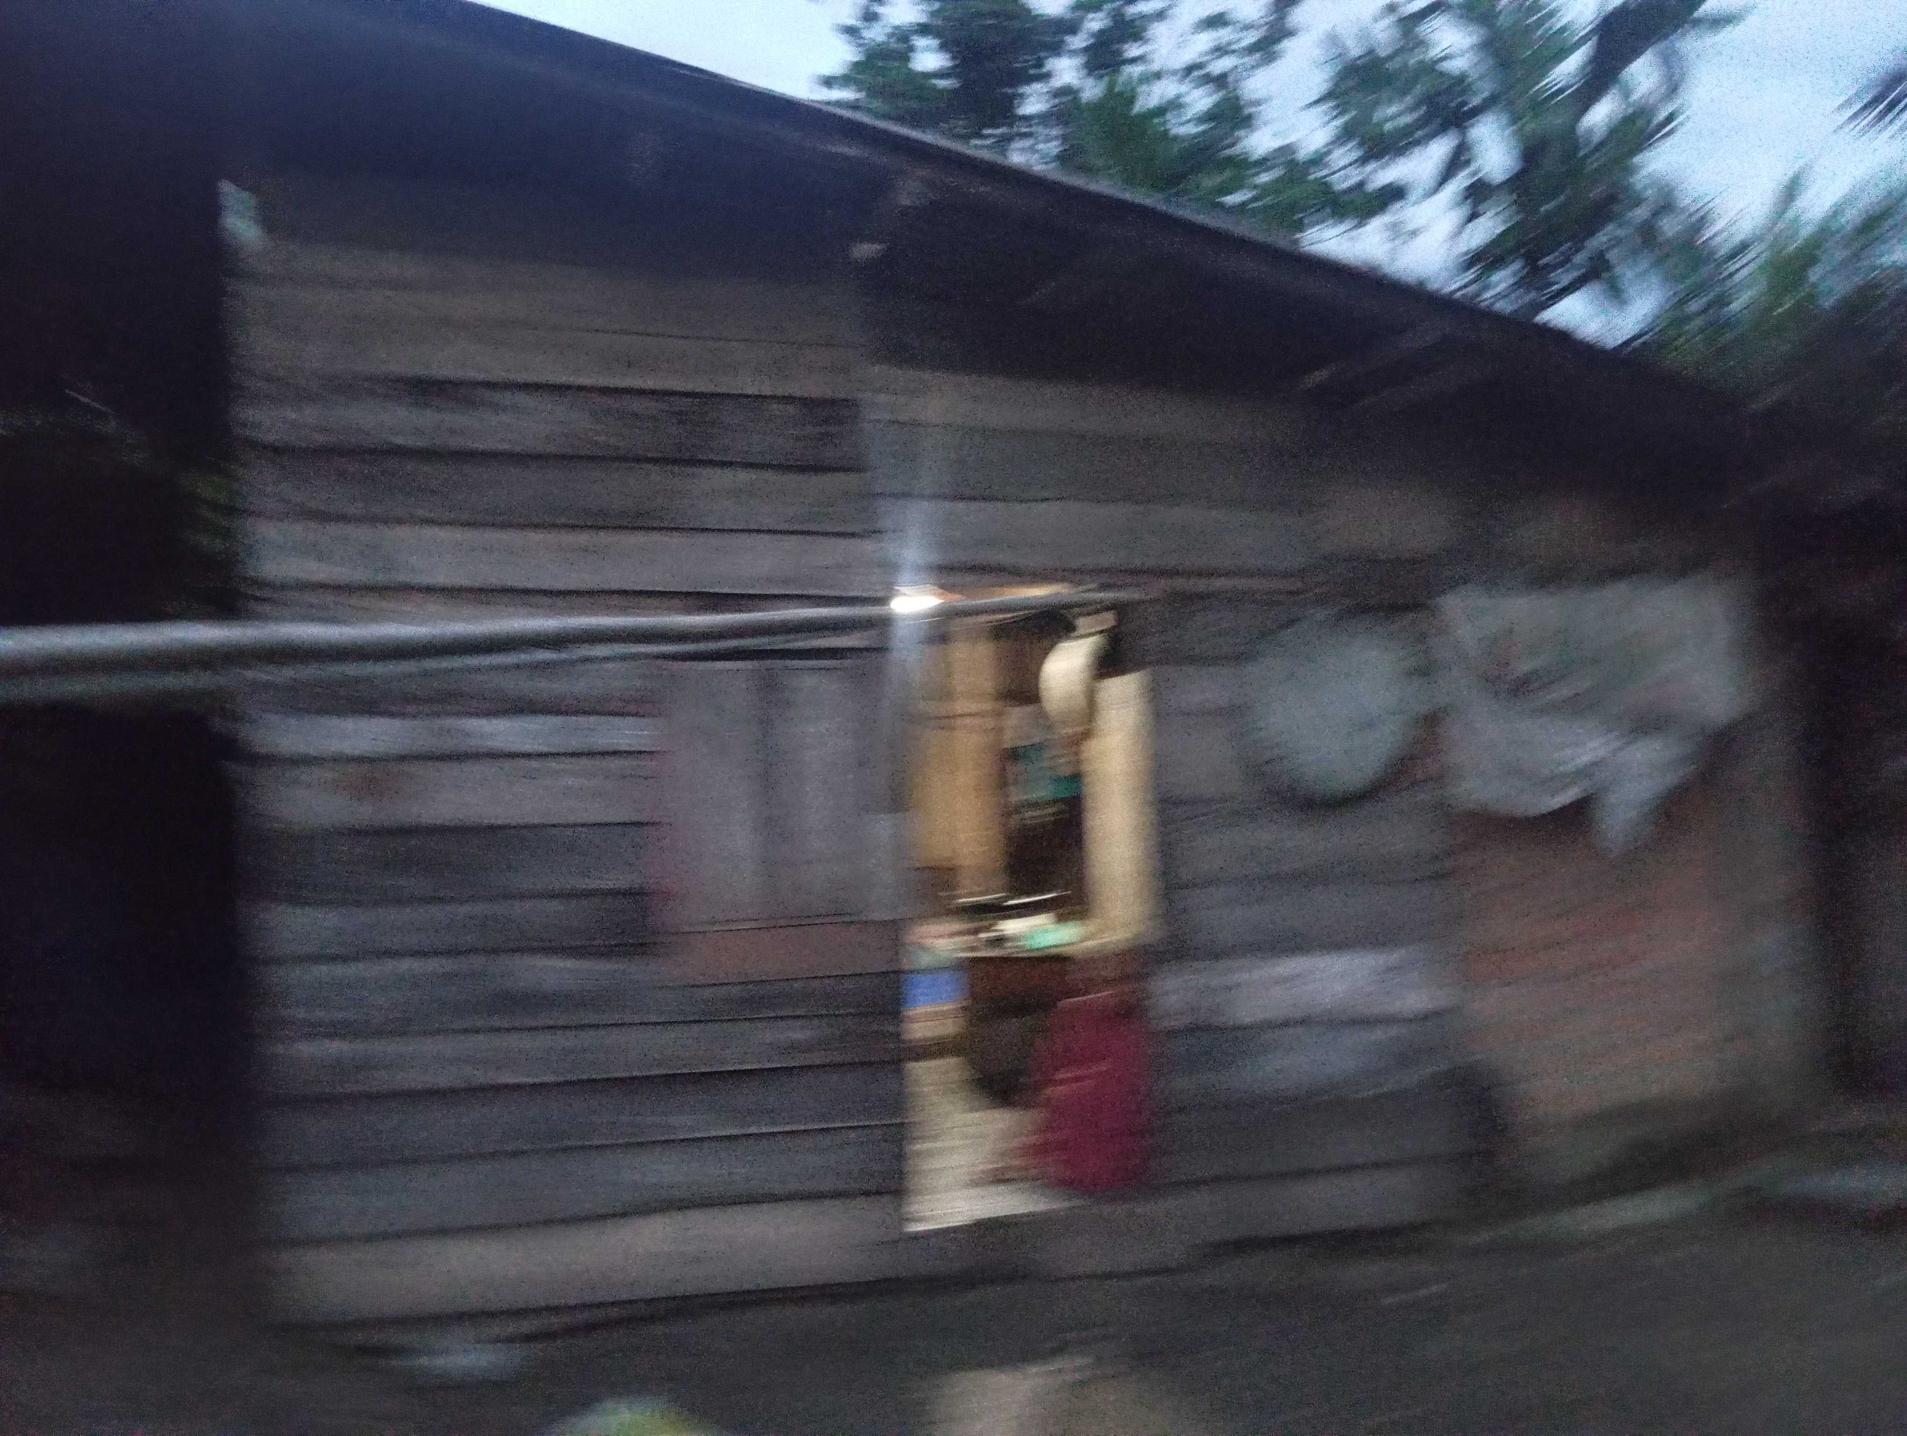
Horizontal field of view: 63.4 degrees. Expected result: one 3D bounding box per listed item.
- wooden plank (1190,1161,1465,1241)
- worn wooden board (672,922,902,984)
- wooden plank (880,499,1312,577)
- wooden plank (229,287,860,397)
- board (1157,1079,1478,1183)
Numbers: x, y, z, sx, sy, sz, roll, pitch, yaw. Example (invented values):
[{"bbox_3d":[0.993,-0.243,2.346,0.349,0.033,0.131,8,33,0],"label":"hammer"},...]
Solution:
[{"bbox_3d":[1.159,1.484,4.764,0.932,0.186,0.030,0,-3,-15],"label":"wooden plank"},{"bbox_3d":[-0.466,0.662,4.371,0.651,0.150,0.030,0,-3,-15],"label":"worn wooden board"},{"bbox_3d":[0.454,-0.539,4.719,1.391,0.204,0.030,0,-5,-14],"label":"wooden plank"},{"bbox_3d":[-1.085,-1.003,4.287,1.669,0.181,0.030,0,-3,-15],"label":"wooden plank"},{"bbox_3d":[1.131,1.274,4.767,1.094,0.226,0.030,0,-3,-15],"label":"board"}]

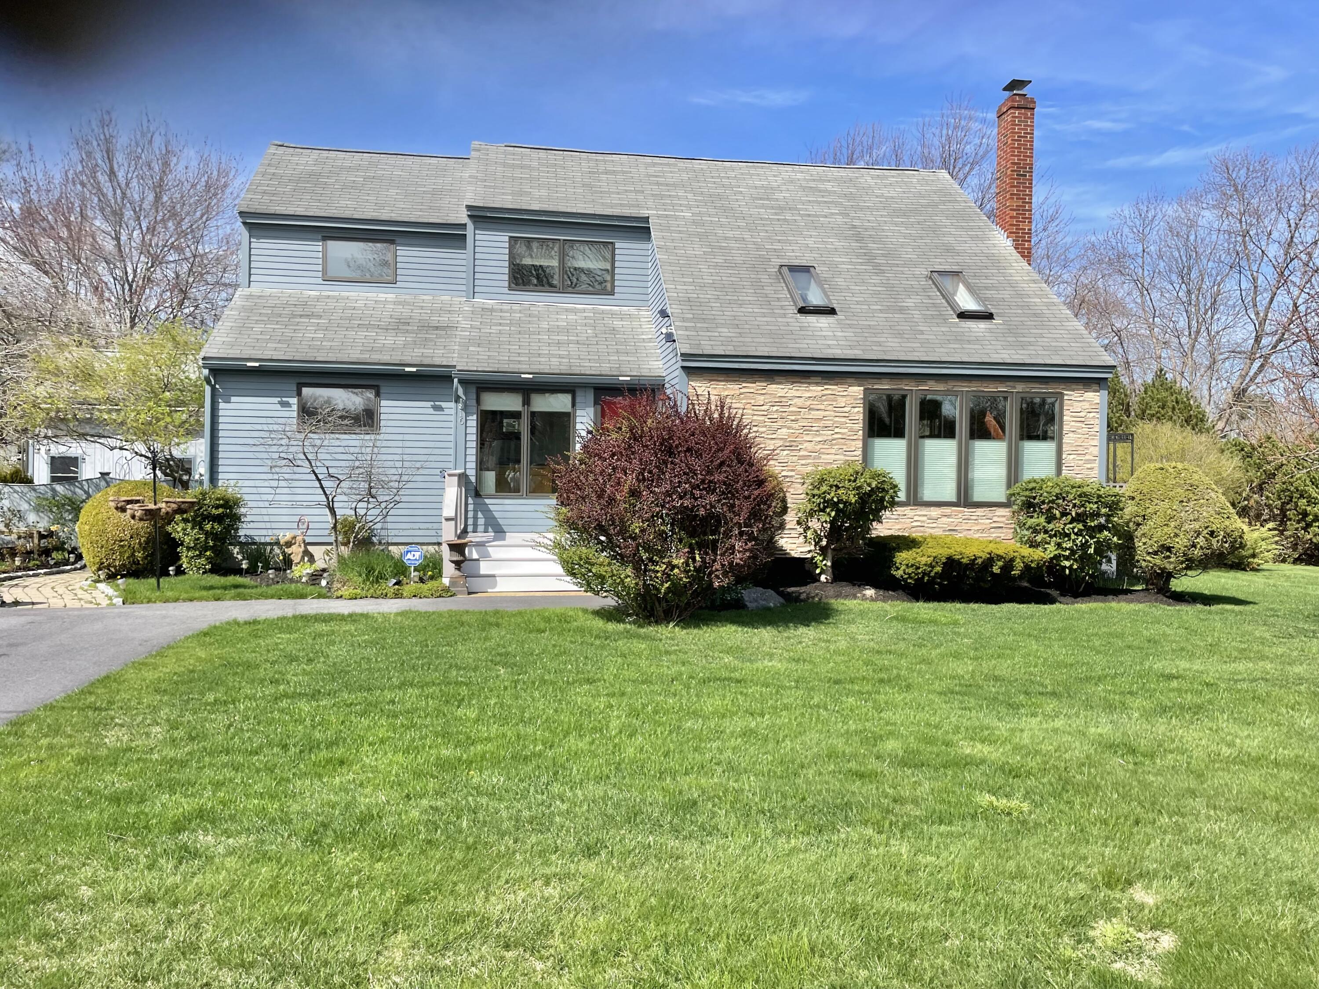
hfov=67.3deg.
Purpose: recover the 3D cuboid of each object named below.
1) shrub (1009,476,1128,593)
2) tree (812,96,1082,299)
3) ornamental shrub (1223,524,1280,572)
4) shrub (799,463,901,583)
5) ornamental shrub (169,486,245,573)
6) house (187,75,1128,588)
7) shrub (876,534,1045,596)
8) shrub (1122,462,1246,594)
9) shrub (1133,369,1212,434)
[{"bbox_3d":[5.418,0.540,13.150,1.535,1.586,1.304,1,1,-8],"label":"shrub"},{"bbox_3d":[9.263,-5.932,32.204,8.600,14.035,8.000,0,1,-9],"label":"tree"},{"bbox_3d":[9.913,0.879,16.757,1.200,0.764,1.100,0,1,-9],"label":"ornamental shrub"},{"bbox_3d":[2.474,0.358,13.000,1.334,1.595,1.201,1,1,-8],"label":"shrub"},{"bbox_3d":[-6.210,0.485,13.600,0.981,1.237,0.932,1,1,-8],"label":"ornamental shrub"},{"bbox_3d":[-0.645,-2.828,17.376,12.807,7.914,9.797,0,1,-9],"label":"house"},{"bbox_3d":[3.904,0.880,12.779,2.100,0.738,1.150,0,1,-9],"label":"shrub"},{"bbox_3d":[7.021,0.421,13.257,1.650,1.709,1.550,0,1,-9],"label":"shrub"},{"bbox_3d":[12.136,-0.863,23.500,2.126,4.263,2.126,1,1,-8],"label":"shrub"}]

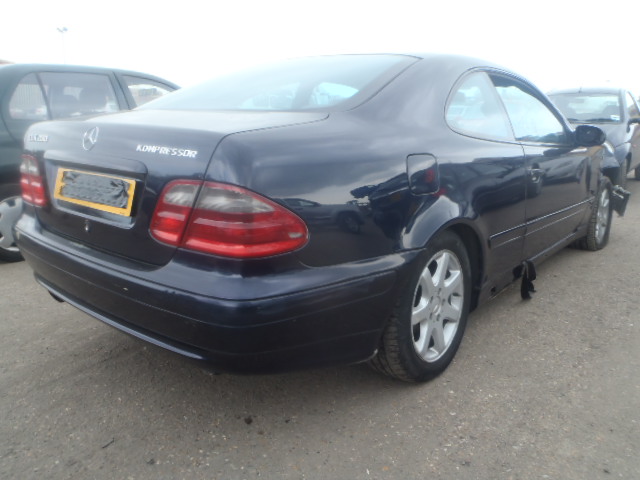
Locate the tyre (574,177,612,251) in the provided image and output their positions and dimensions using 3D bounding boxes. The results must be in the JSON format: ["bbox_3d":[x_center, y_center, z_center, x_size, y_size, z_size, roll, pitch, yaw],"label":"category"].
[{"bbox_3d":[2.139,-0.192,4.094,0.205,0.630,0.630,11,16,37],"label":"tyre"}]

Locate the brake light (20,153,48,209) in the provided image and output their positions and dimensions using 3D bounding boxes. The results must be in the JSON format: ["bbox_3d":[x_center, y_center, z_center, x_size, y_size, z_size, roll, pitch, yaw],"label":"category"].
[{"bbox_3d":[-1.156,-0.248,2.172,0.210,0.200,0.430,-11,17,-40],"label":"brake light"}]

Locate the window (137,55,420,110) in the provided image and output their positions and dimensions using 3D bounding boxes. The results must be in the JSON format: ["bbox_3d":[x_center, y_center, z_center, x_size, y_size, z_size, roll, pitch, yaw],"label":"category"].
[{"bbox_3d":[-0.184,-0.722,2.311,1.170,0.100,0.720,11,38,39],"label":"window"}]

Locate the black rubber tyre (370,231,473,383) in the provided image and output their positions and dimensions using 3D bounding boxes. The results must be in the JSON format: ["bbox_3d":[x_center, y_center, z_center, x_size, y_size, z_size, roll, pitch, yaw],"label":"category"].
[{"bbox_3d":[0.400,0.246,2.088,0.205,0.630,0.630,11,17,39],"label":"black rubber tyre"}]

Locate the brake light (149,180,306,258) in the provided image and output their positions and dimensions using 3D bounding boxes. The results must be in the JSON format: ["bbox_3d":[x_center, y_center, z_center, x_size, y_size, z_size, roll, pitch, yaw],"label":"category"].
[{"bbox_3d":[-0.259,-0.066,1.443,0.430,0.200,0.210,9,15,30],"label":"brake light"}]

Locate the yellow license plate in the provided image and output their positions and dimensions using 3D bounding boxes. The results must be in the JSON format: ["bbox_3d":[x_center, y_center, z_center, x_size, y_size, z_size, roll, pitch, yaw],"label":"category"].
[{"bbox_3d":[-0.765,-0.166,1.734,0.520,0.112,0.012,11,3,39],"label":"yellow license plate"}]

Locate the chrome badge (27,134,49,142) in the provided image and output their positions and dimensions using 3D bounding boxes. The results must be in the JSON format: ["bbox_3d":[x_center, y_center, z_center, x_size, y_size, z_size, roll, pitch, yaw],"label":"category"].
[{"bbox_3d":[-1.107,-0.401,2.041,0.185,0.026,0.010,14,6,44],"label":"chrome badge"}]

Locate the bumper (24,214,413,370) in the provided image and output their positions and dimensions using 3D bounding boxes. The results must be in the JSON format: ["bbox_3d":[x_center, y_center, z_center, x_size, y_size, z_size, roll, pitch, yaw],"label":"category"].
[{"bbox_3d":[-0.577,0.096,2.031,1.680,0.380,0.750,11,17,39],"label":"bumper"}]

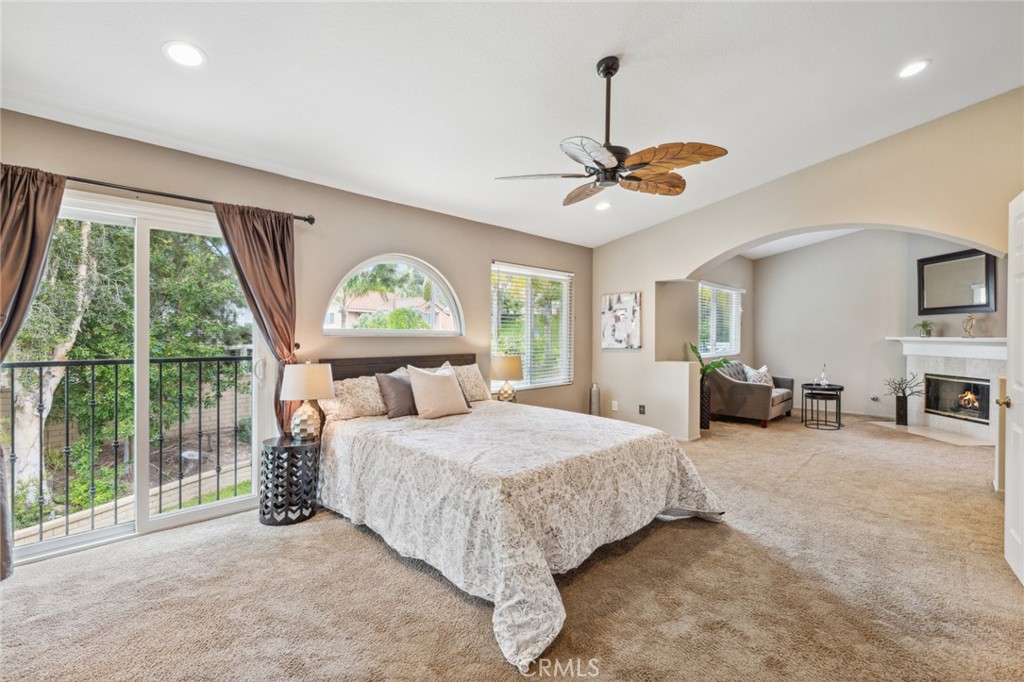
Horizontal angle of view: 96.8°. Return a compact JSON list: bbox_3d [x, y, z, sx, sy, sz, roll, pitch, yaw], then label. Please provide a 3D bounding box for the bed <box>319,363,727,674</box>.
[{"bbox_3d":[-0.125,0.697,3.391,2.020,1.090,2.470,0,1,-45],"label":"bed"}]

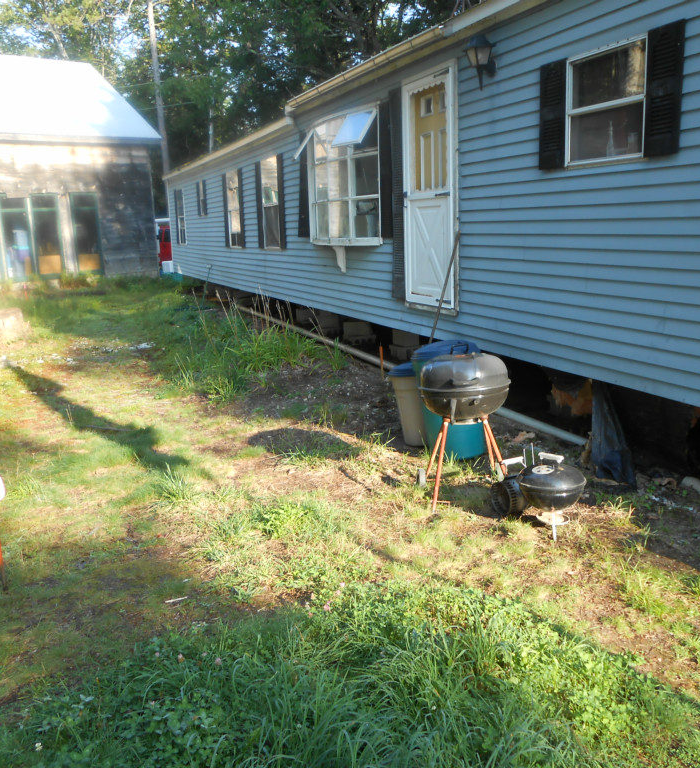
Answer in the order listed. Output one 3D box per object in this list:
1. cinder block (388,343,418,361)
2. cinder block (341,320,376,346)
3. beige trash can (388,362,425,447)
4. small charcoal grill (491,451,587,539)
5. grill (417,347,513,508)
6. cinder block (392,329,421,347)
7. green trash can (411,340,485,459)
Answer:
[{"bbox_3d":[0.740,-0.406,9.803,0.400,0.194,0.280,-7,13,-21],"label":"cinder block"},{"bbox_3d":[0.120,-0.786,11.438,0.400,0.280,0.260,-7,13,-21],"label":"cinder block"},{"bbox_3d":[0.533,0.147,6.120,0.430,0.640,0.430,-1,12,5],"label":"beige trash can"},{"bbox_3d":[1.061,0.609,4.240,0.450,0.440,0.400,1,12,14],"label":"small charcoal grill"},{"bbox_3d":[0.731,0.267,4.950,0.600,0.950,0.600,0,12,8],"label":"grill"},{"bbox_3d":[0.683,-0.605,9.779,0.220,0.194,0.380,-7,13,-21],"label":"cinder block"},{"bbox_3d":[0.741,0.103,5.450,0.570,0.780,0.570,-4,11,1],"label":"green trash can"}]

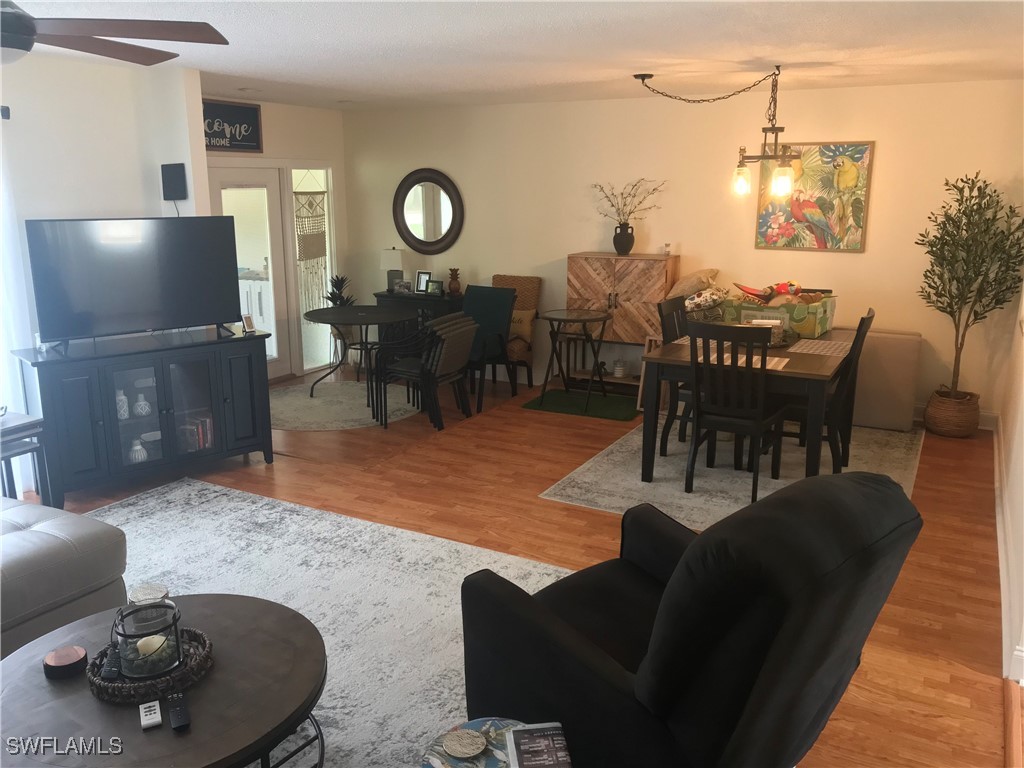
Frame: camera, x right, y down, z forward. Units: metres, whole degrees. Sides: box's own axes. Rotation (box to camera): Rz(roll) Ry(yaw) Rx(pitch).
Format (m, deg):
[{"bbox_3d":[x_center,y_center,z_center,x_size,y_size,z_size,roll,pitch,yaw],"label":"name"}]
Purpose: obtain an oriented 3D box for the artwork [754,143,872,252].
[{"bbox_3d":[2.285,-1.419,6.299,0.806,0.803,0.035,8,16,28],"label":"artwork"}]

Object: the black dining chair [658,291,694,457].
[{"bbox_3d":[1.278,-0.032,5.485,0.570,1.015,0.450,9,16,31],"label":"black dining chair"}]

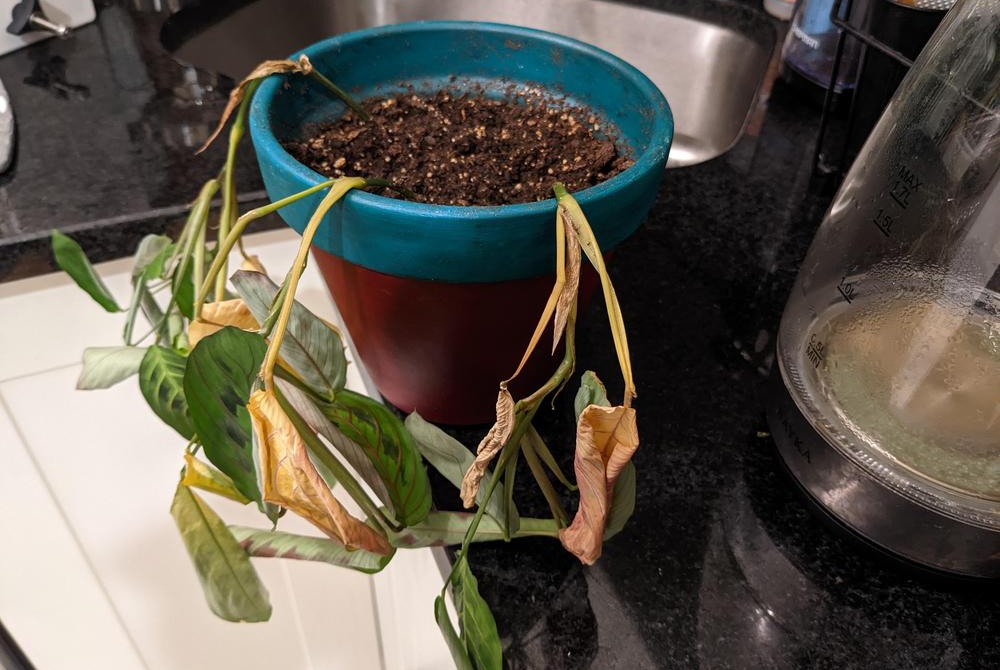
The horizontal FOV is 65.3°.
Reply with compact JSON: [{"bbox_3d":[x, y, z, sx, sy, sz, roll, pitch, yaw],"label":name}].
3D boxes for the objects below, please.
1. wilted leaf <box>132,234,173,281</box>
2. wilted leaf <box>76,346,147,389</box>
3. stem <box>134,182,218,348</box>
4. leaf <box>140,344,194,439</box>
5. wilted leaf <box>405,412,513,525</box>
[{"bbox_3d":[-0.177,-0.039,0.396,0.018,0.024,0.014,13,14,-25],"label":"wilted leaf"},{"bbox_3d":[-0.174,0.014,0.351,0.037,0.021,0.017,-8,43,-13],"label":"wilted leaf"},{"bbox_3d":[-0.163,-0.037,0.393,0.021,0.092,0.021,22,23,-23],"label":"stem"},{"bbox_3d":[-0.167,0.028,0.398,0.028,0.054,0.012,-23,32,-22],"label":"leaf"},{"bbox_3d":[-0.020,0.065,0.377,0.021,0.012,0.076,-29,59,-31],"label":"wilted leaf"}]

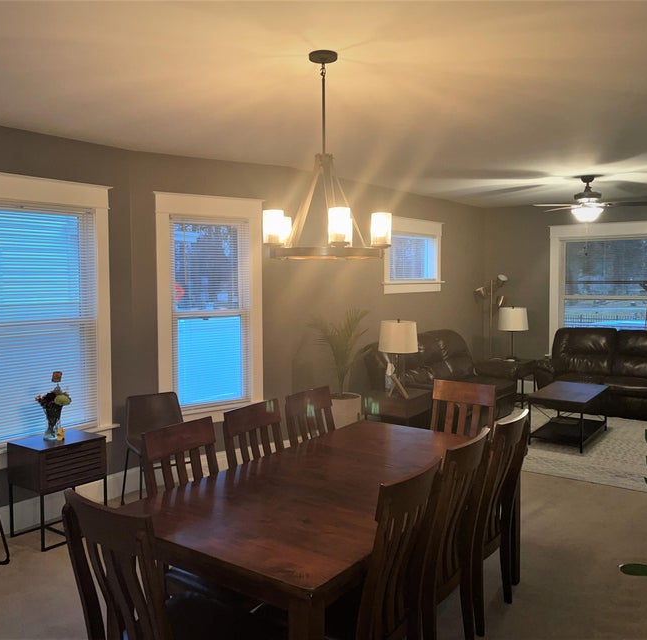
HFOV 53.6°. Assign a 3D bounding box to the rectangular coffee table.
[{"bbox_3d":[2.471,0.944,6.391,0.520,0.460,1.100,2,4,35],"label":"rectangular coffee table"}]

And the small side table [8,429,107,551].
[{"bbox_3d":[-1.634,1.034,3.985,0.343,0.584,0.452,2,4,37],"label":"small side table"}]

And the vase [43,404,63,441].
[{"bbox_3d":[-1.707,0.635,4.013,0.125,0.215,0.125,2,4,37],"label":"vase"}]

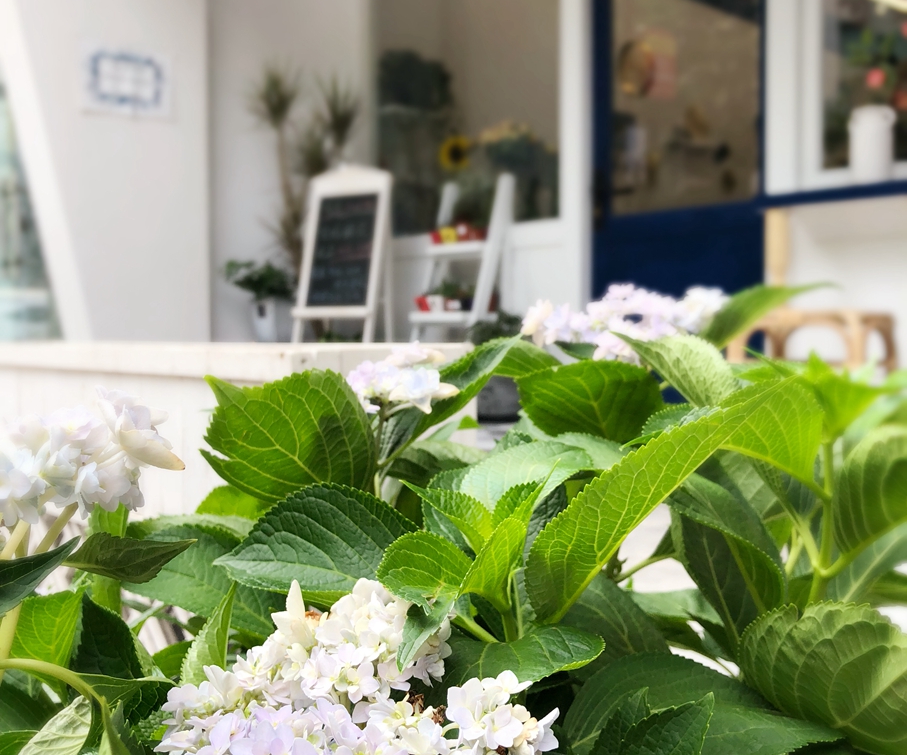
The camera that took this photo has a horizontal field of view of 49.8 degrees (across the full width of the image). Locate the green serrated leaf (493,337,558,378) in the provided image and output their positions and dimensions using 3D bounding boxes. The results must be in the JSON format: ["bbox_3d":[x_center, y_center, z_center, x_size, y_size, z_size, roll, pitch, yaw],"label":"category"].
[{"bbox_3d":[0.046,-0.012,0.620,0.046,0.016,0.034,21,33,-25],"label":"green serrated leaf"}]

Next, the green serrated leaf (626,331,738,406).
[{"bbox_3d":[0.135,-0.005,0.580,0.075,0.022,0.045,29,37,6],"label":"green serrated leaf"}]

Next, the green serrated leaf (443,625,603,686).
[{"bbox_3d":[0.033,0.131,0.460,0.076,0.020,0.045,-3,30,6],"label":"green serrated leaf"}]

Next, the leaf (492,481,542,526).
[{"bbox_3d":[0.036,0.071,0.550,0.025,0.034,0.013,37,1,37],"label":"leaf"}]

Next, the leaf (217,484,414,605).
[{"bbox_3d":[-0.079,0.094,0.560,0.125,0.030,0.075,-15,45,-7],"label":"leaf"}]

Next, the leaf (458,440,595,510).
[{"bbox_3d":[0.048,0.067,0.660,0.095,0.050,0.075,0,3,0],"label":"leaf"}]

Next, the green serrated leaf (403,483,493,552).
[{"bbox_3d":[-0.003,0.068,0.475,0.052,0.020,0.030,41,44,12],"label":"green serrated leaf"}]

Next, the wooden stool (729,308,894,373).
[{"bbox_3d":[1.011,0.052,2.751,0.375,0.480,0.375,3,4,40],"label":"wooden stool"}]

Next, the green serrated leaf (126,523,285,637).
[{"bbox_3d":[-0.162,0.134,0.640,0.115,0.075,0.075,0,3,0],"label":"green serrated leaf"}]

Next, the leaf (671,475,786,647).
[{"bbox_3d":[0.180,0.119,0.640,0.070,0.115,0.030,-17,-12,-10],"label":"leaf"}]

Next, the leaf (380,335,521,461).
[{"bbox_3d":[-0.002,0.015,0.660,0.125,0.030,0.055,-40,35,-1],"label":"leaf"}]

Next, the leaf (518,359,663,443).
[{"bbox_3d":[0.100,0.017,0.710,0.106,0.062,0.065,0,3,0],"label":"leaf"}]

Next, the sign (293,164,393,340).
[{"bbox_3d":[-0.603,-0.618,5.577,0.520,1.130,0.450,1,3,25],"label":"sign"}]

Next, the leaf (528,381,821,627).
[{"bbox_3d":[0.105,0.062,0.480,0.078,0.165,0.045,35,-18,36],"label":"leaf"}]

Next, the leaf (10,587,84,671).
[{"bbox_3d":[-0.221,0.137,0.530,0.042,0.046,0.040,0,3,0],"label":"leaf"}]

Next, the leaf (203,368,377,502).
[{"bbox_3d":[-0.114,0.040,0.680,0.122,0.098,0.060,0,3,0],"label":"leaf"}]

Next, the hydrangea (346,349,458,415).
[{"bbox_3d":[-0.037,0.004,0.720,0.084,0.050,0.070,0,3,0],"label":"hydrangea"}]

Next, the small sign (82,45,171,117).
[{"bbox_3d":[-1.431,-1.303,4.300,0.380,0.280,0.020,-1,2,-37],"label":"small sign"}]

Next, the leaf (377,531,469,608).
[{"bbox_3d":[-0.014,0.089,0.450,0.044,0.036,0.018,16,-36,-6],"label":"leaf"}]

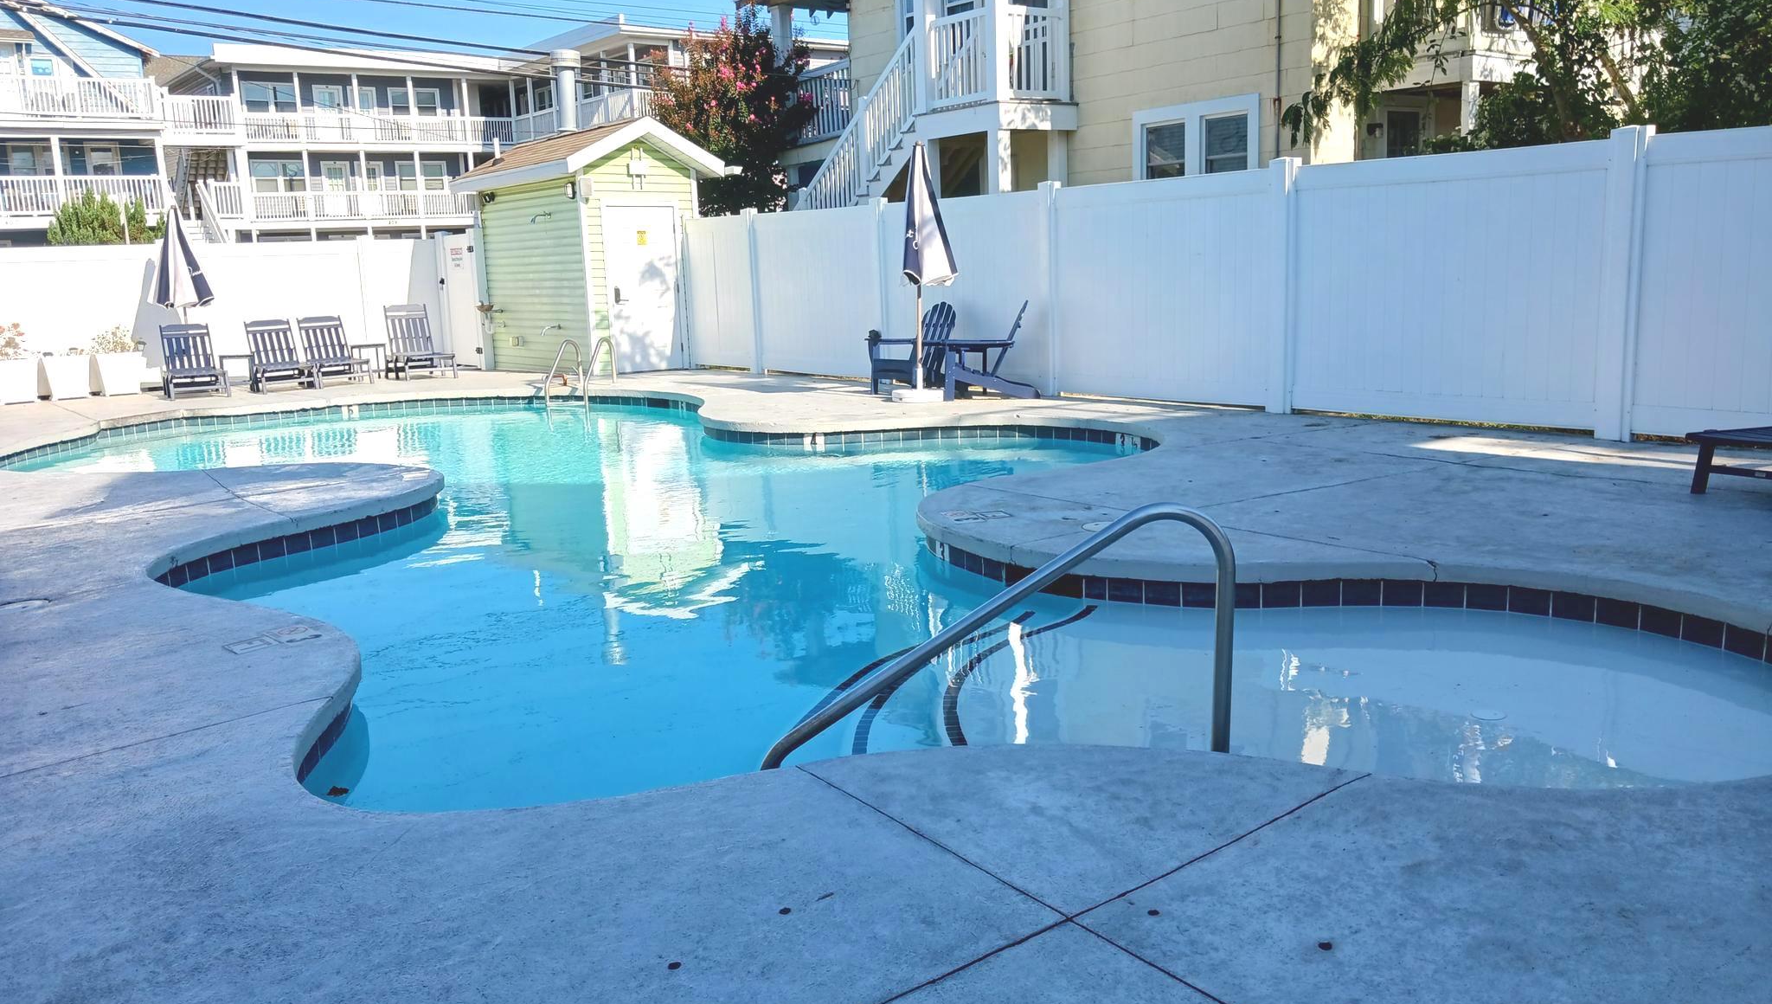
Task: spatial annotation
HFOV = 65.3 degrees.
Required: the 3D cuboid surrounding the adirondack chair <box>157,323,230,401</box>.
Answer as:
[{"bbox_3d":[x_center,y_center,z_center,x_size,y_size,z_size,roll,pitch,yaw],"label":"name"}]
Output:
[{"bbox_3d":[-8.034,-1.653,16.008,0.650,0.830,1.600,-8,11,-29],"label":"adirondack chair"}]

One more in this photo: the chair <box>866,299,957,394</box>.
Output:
[{"bbox_3d":[0.347,-1.464,13.159,0.860,0.845,0.760,-11,13,-42],"label":"chair"}]

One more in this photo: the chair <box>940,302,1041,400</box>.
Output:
[{"bbox_3d":[0.966,-1.405,12.627,0.900,0.890,0.760,-1,10,4],"label":"chair"}]

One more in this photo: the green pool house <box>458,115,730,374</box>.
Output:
[{"bbox_3d":[-3.878,-3.262,17.996,2.090,3.030,3.550,-10,12,-37],"label":"green pool house"}]

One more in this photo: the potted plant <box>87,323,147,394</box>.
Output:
[{"bbox_3d":[-9.236,-1.717,16.562,0.560,0.840,0.550,-10,12,-37],"label":"potted plant"}]

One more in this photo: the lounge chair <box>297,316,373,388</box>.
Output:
[{"bbox_3d":[-6.834,-1.896,17.117,0.670,0.840,1.500,-8,11,-30],"label":"lounge chair"}]

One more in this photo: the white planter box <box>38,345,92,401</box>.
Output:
[{"bbox_3d":[-9.799,-1.489,16.500,0.500,0.530,0.500,-10,13,-36],"label":"white planter box"}]

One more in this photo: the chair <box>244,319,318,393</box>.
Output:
[{"bbox_3d":[-7.309,-1.805,16.687,0.670,0.840,1.500,-8,11,-30],"label":"chair"}]

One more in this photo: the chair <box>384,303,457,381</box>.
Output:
[{"bbox_3d":[-6.038,-2.063,17.805,0.670,0.880,1.500,-8,11,-30],"label":"chair"}]

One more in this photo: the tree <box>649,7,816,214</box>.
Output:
[{"bbox_3d":[-2.142,-4.567,19.823,2.250,4.835,2.250,-2,10,0],"label":"tree"}]

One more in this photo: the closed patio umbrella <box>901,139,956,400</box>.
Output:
[{"bbox_3d":[0.350,-2.069,12.451,0.530,2.281,0.500,-2,10,0],"label":"closed patio umbrella"}]

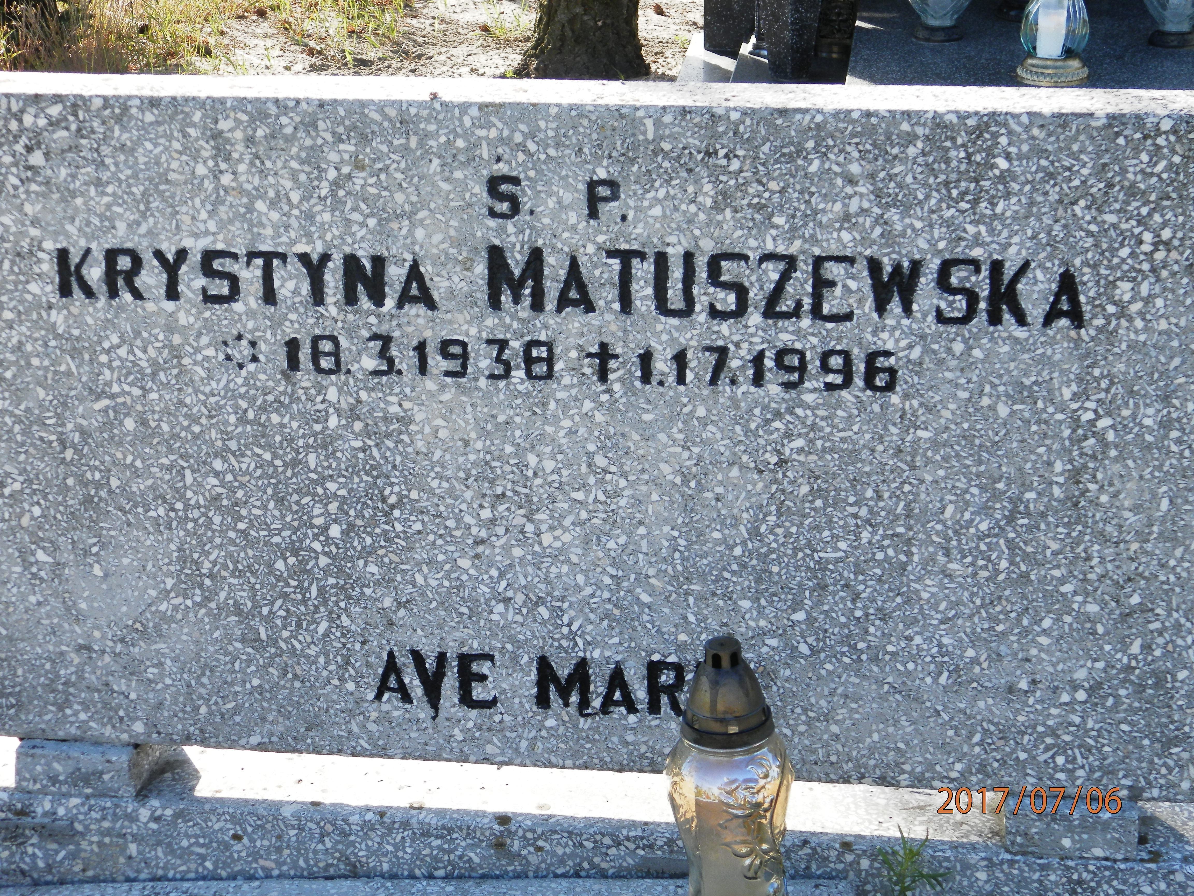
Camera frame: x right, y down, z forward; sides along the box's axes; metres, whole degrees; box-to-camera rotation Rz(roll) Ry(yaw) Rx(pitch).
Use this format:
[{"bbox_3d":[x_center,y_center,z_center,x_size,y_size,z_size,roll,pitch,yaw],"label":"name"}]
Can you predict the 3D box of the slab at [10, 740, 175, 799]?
[{"bbox_3d":[-0.422,0.245,1.959,0.101,0.041,0.097,2,25,7],"label":"slab"}]

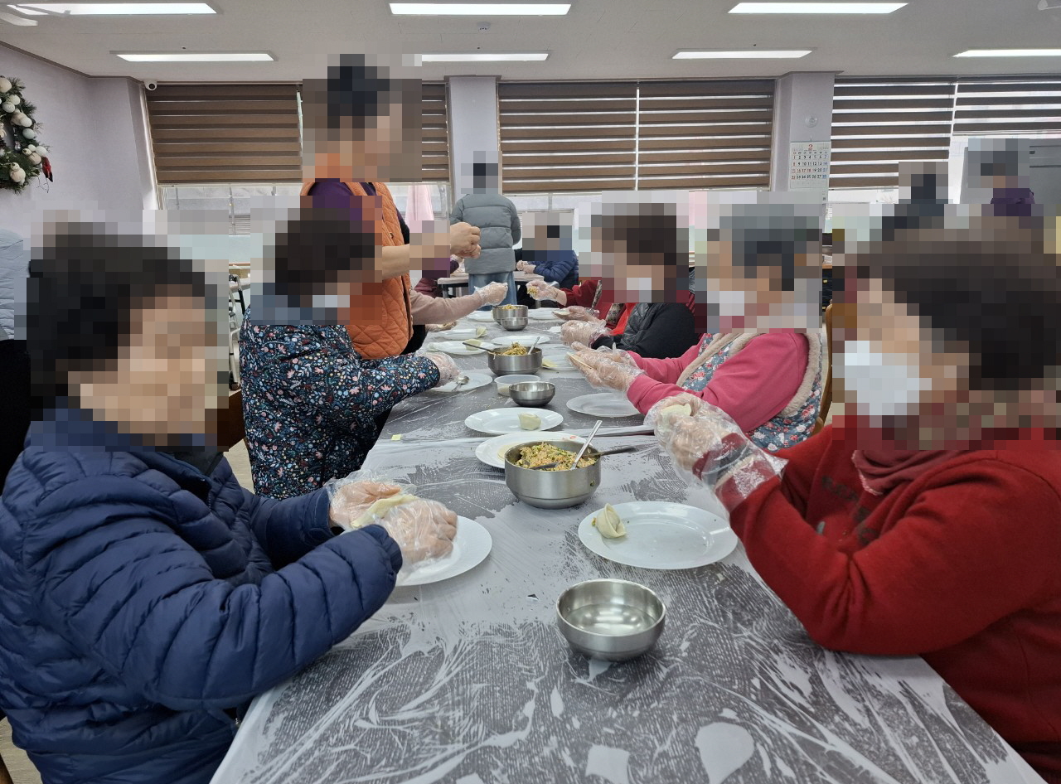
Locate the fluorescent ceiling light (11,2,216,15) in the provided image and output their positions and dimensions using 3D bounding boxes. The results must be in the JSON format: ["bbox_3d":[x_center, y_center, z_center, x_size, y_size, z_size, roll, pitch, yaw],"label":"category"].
[{"bbox_3d":[-2.683,-2.493,4.568,1.210,0.035,0.235,-3,14,-5],"label":"fluorescent ceiling light"}]

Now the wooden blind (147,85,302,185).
[{"bbox_3d":[-2.995,-2.544,6.954,1.421,0.931,0.070,-3,14,-5],"label":"wooden blind"}]

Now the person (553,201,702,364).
[{"bbox_3d":[0.368,-0.015,2.606,0.640,1.260,0.480,-4,14,-10],"label":"person"}]

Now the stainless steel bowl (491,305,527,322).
[{"bbox_3d":[-0.101,-0.387,3.592,0.180,0.080,0.180,-1,13,0],"label":"stainless steel bowl"}]

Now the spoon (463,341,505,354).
[{"bbox_3d":[-0.150,-0.143,2.403,0.210,0.025,0.042,19,21,26],"label":"spoon"}]

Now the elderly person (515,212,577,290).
[{"bbox_3d":[0.176,-0.917,6.402,0.650,1.200,0.480,-3,14,-5],"label":"elderly person"}]

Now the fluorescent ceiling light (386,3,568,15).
[{"bbox_3d":[-0.340,-2.659,4.894,1.250,0.060,0.280,-2,14,-4],"label":"fluorescent ceiling light"}]

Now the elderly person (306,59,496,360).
[{"bbox_3d":[-0.397,-0.116,2.156,0.500,1.660,0.480,-1,14,2],"label":"elderly person"}]

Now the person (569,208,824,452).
[{"bbox_3d":[0.435,0.146,1.881,0.670,1.230,0.500,-3,14,-7],"label":"person"}]

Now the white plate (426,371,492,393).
[{"bbox_3d":[-0.233,-0.020,2.142,0.242,0.022,0.242,-3,14,-5],"label":"white plate"}]

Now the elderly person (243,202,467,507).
[{"bbox_3d":[-0.464,0.157,1.958,0.650,1.260,0.500,-6,14,-19],"label":"elderly person"}]

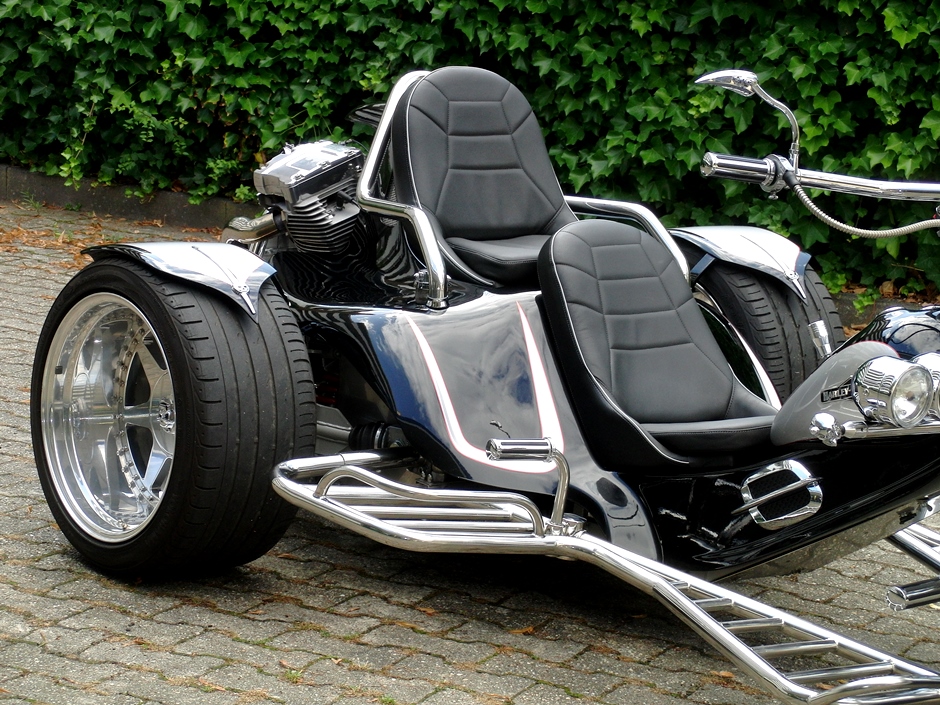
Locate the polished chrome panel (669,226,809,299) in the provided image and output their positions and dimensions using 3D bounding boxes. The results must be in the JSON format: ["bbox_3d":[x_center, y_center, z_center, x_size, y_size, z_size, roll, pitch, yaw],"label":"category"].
[{"bbox_3d":[0.636,-0.242,6.196,0.310,0.140,0.475,-4,15,-39],"label":"polished chrome panel"}]

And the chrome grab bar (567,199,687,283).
[{"bbox_3d":[0.352,-0.258,5.889,0.120,0.193,0.400,-3,14,-40],"label":"chrome grab bar"}]

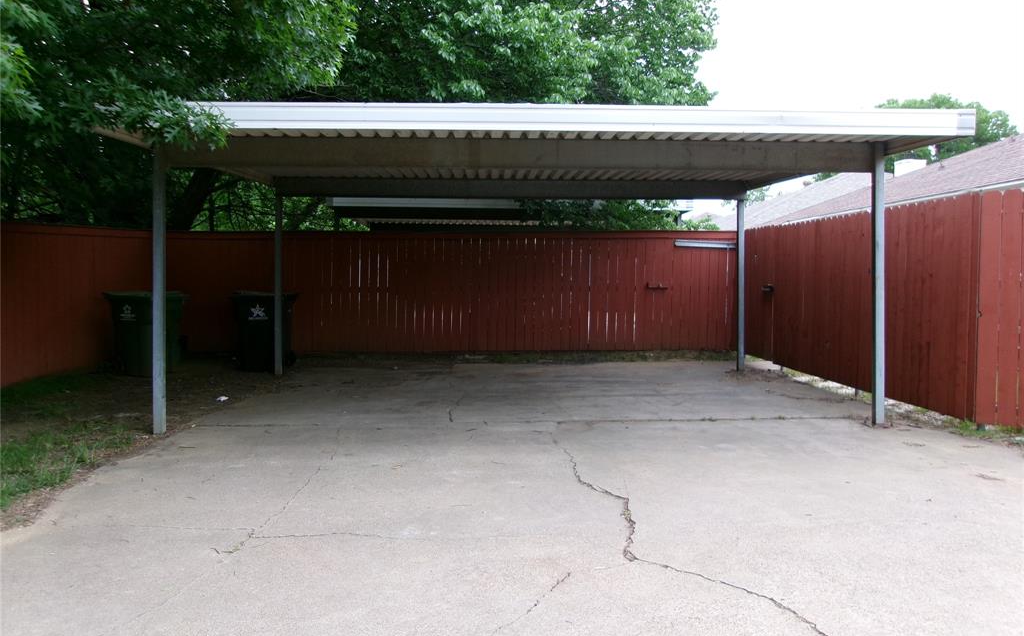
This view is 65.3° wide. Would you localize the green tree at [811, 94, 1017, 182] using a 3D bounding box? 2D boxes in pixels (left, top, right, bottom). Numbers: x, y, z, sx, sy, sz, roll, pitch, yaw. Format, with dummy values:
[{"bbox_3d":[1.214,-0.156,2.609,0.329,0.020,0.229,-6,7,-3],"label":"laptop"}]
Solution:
[{"bbox_3d":[15.156,-4.451,30.000,7.800,7.800,7.800,0,3,-2],"label":"green tree"}]

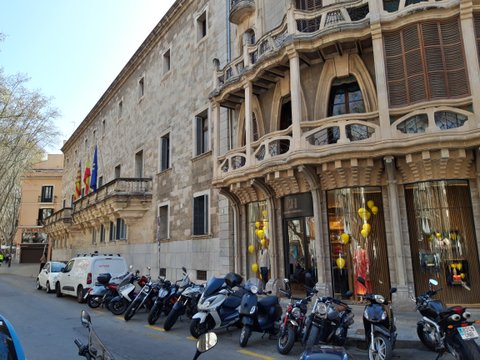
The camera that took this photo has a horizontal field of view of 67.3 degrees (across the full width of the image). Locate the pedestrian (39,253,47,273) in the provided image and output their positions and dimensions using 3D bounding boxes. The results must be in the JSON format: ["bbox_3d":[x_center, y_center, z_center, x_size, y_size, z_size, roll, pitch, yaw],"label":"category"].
[{"bbox_3d":[-15.101,6.433,27.607,0.500,1.680,0.350,8,-14,-35],"label":"pedestrian"}]

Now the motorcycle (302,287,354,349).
[{"bbox_3d":[1.772,2.857,7.556,0.760,1.120,2.000,-7,-12,30],"label":"motorcycle"}]

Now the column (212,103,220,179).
[{"bbox_3d":[-1.038,-1.776,15.864,0.280,3.495,0.280,10,-16,-41],"label":"column"}]

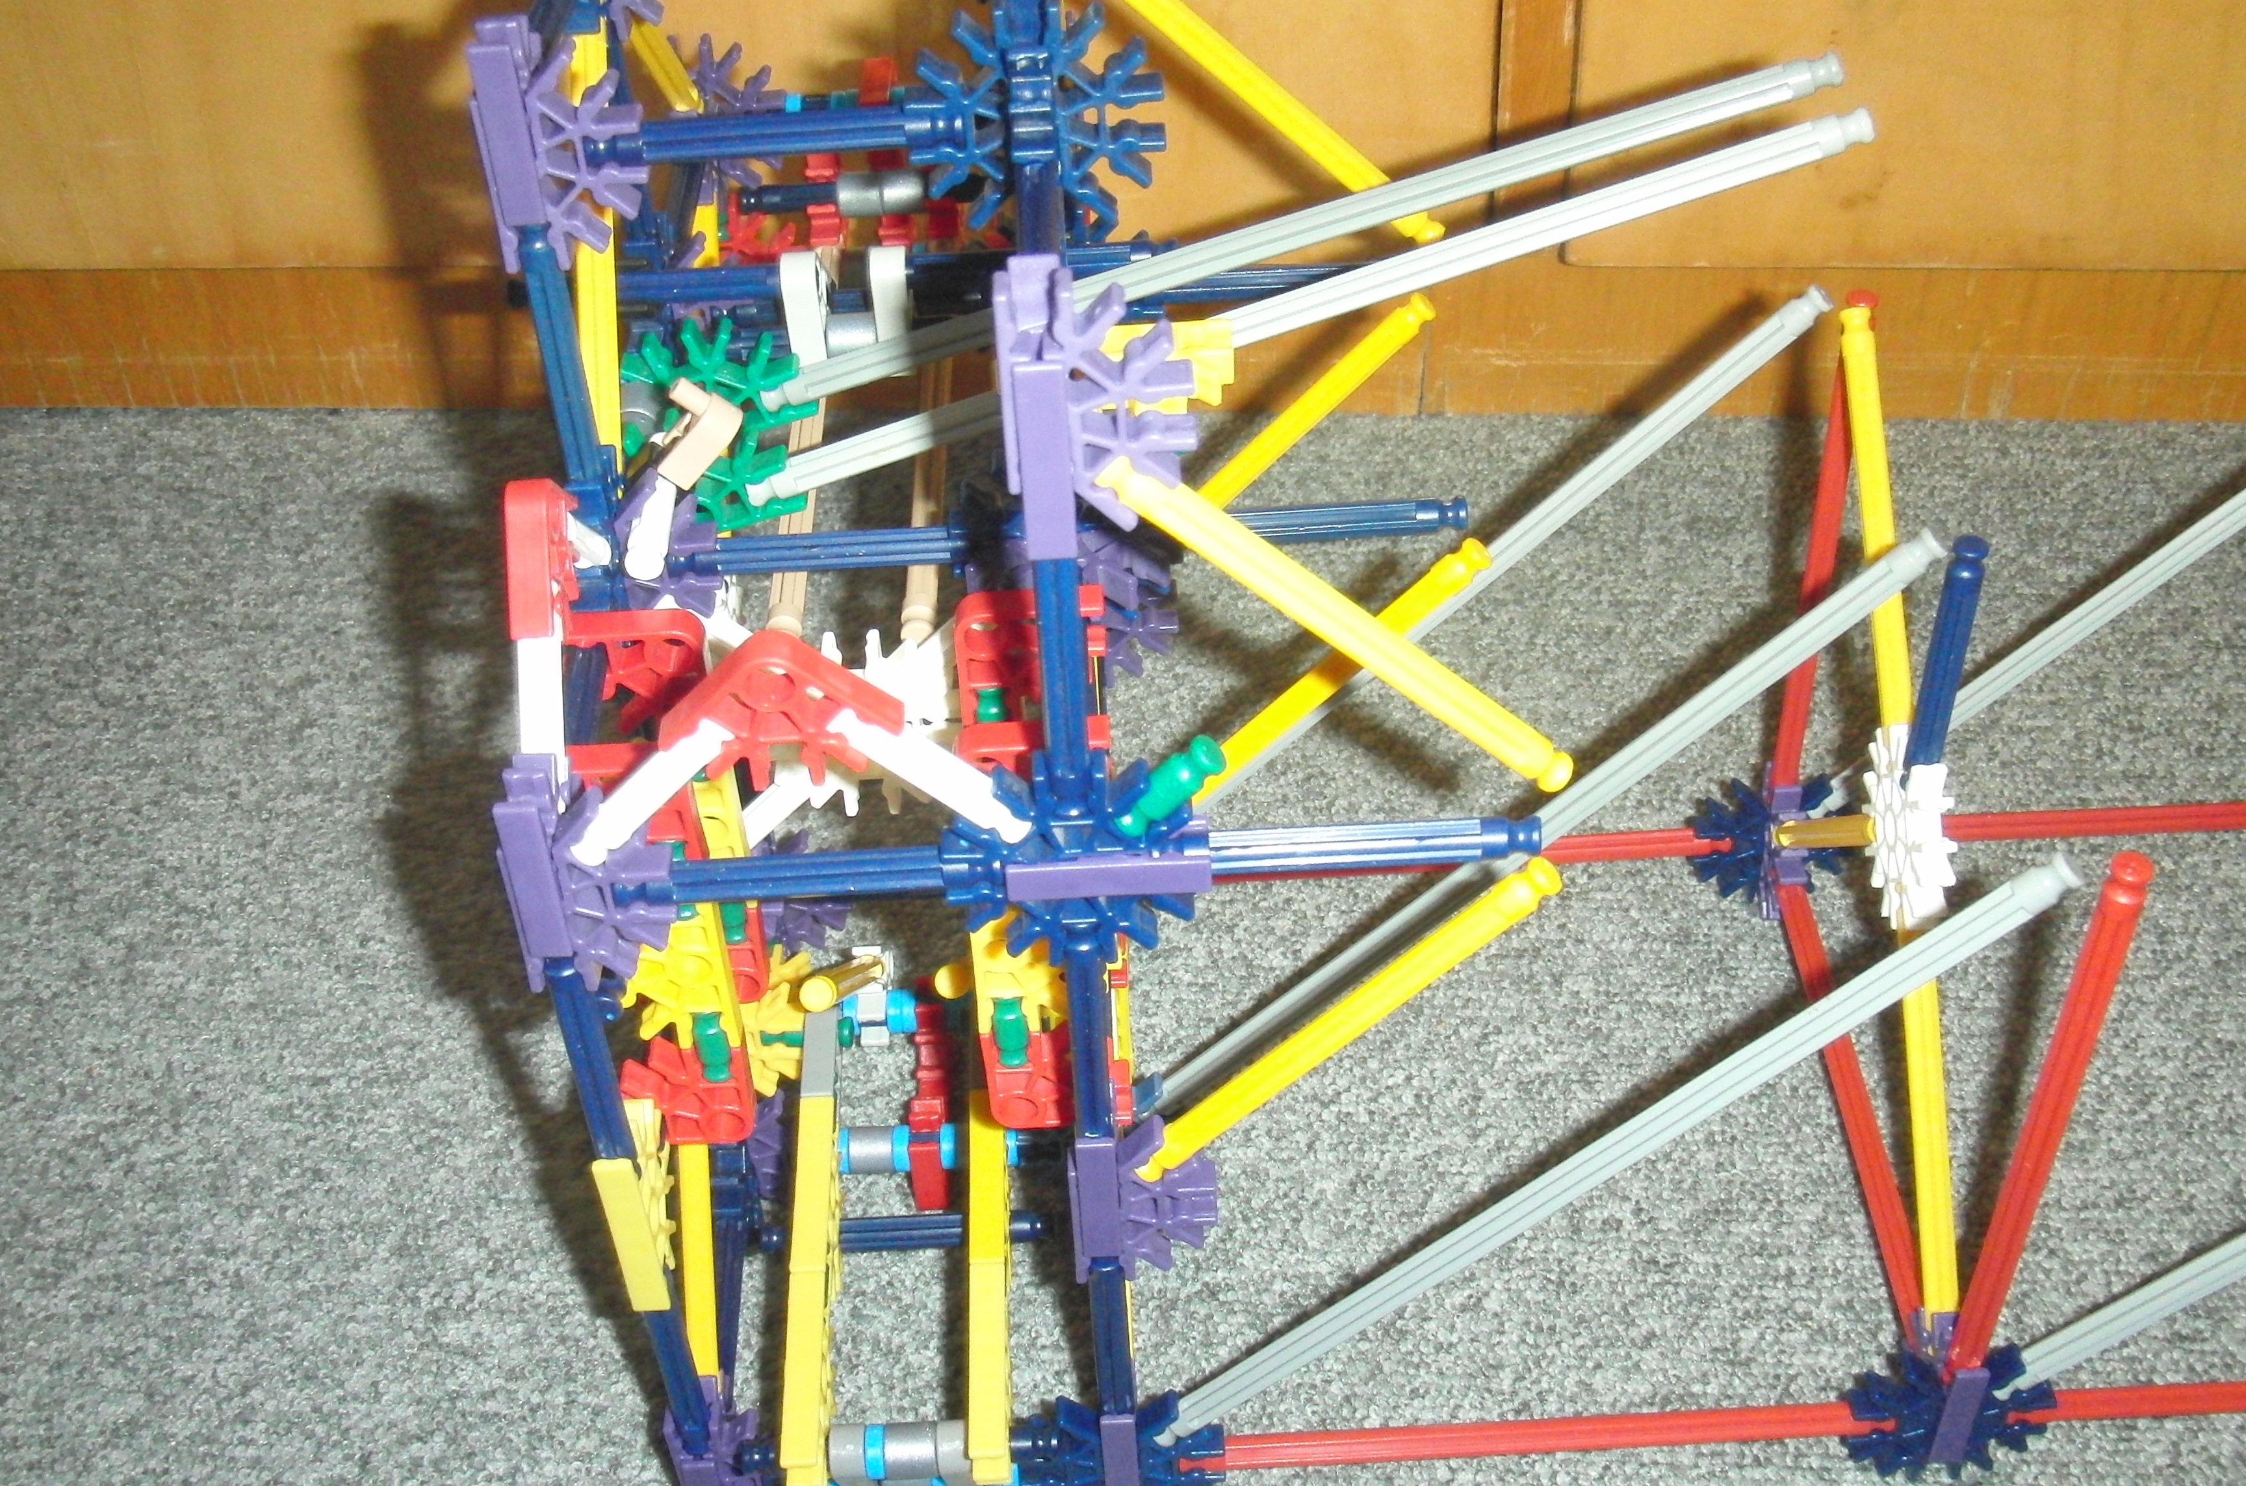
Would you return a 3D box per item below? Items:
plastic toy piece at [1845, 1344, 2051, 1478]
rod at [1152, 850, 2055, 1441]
[{"bbox_3d":[0.150,0.121,0.447,0.036,0.036,0.006,-3,42,0],"label":"plastic toy piece"},{"bbox_3d":[0.071,0.072,0.398,0.006,0.191,0.006,34,33,-28],"label":"rod"}]

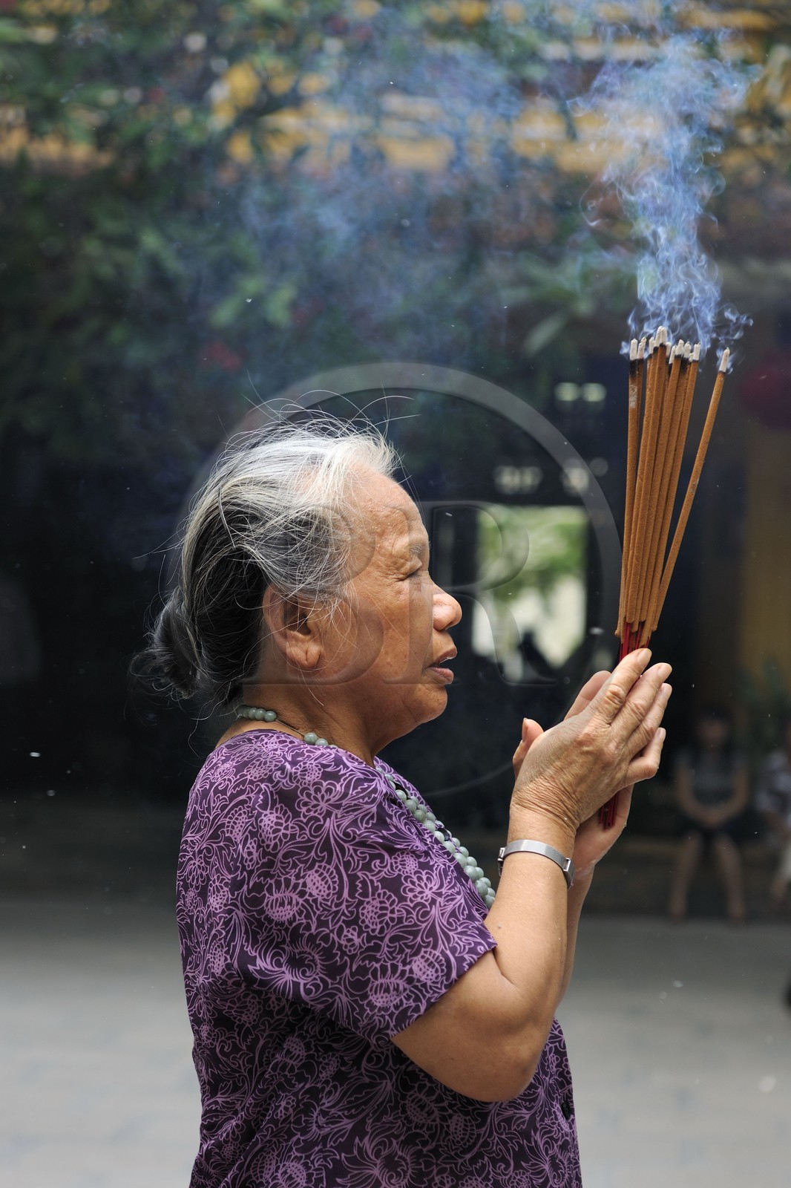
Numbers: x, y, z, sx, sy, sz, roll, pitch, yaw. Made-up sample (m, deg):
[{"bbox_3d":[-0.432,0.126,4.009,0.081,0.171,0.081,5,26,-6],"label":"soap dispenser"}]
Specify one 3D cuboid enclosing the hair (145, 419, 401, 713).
[{"bbox_3d":[-0.099,-0.026,1.820,0.198,0.223,0.172,0,-2,-10],"label":"hair"}]

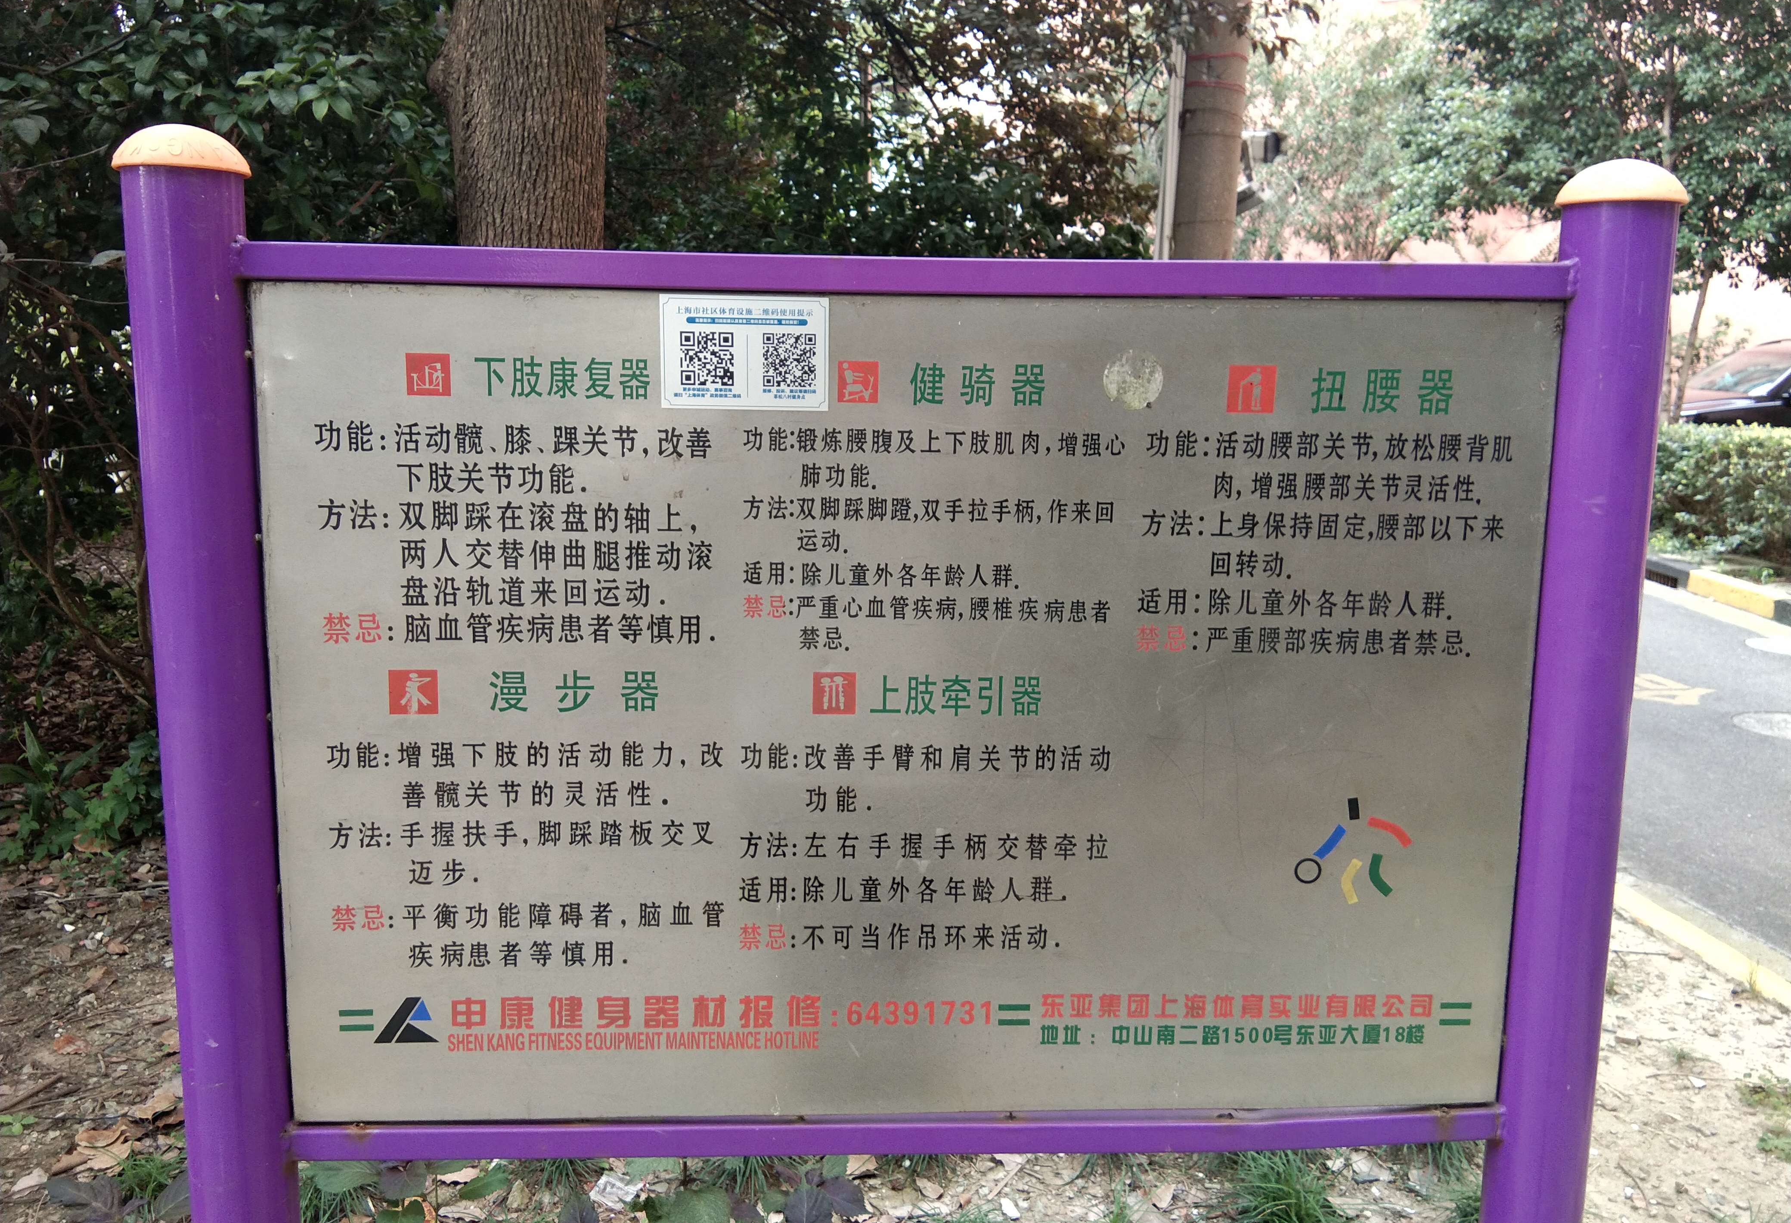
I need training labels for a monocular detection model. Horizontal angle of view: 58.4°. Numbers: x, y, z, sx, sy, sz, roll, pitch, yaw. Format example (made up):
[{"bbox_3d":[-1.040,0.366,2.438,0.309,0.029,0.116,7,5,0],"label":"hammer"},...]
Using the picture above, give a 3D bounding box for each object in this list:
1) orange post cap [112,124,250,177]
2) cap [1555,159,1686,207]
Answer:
[{"bbox_3d":[-0.660,-0.428,1.485,0.120,0.042,0.120,0,10,-4],"label":"orange post cap"},{"bbox_3d":[0.716,-0.425,1.579,0.120,0.042,0.120,1,10,0],"label":"cap"}]

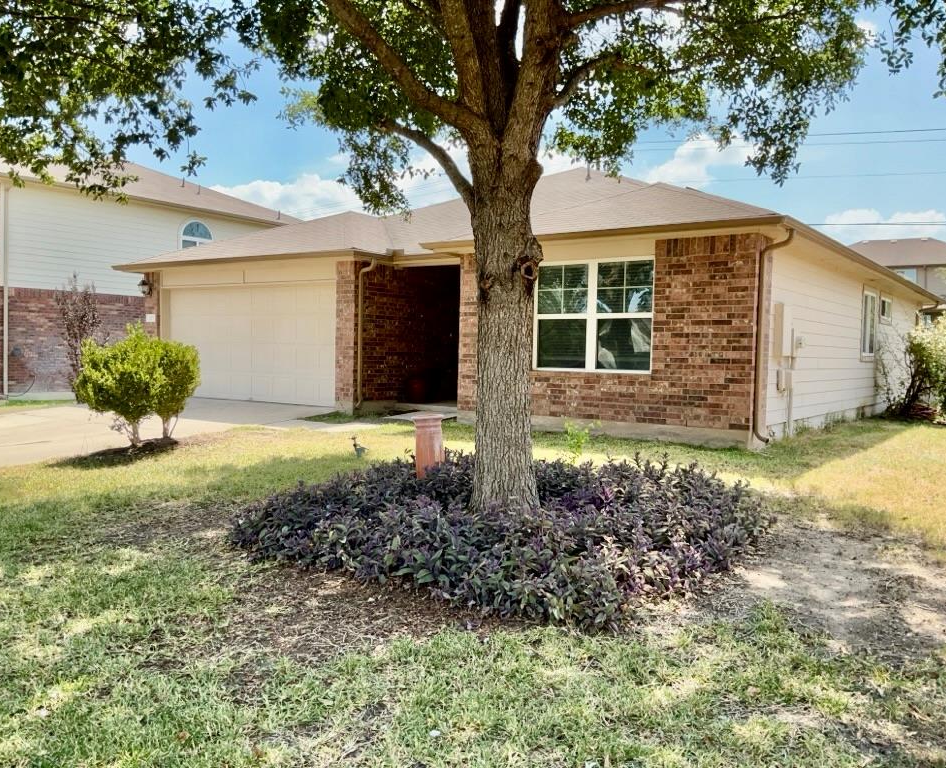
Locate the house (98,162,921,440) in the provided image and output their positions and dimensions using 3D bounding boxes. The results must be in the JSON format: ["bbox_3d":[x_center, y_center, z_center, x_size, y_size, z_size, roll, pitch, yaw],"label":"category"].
[{"bbox_3d":[2.445,-2.396,19.033,13.620,5.550,15.450,3,3,37],"label":"house"}]

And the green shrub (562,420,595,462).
[{"bbox_3d":[1.261,0.672,9.500,0.400,0.500,0.400,3,3,37],"label":"green shrub"}]

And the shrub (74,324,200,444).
[{"bbox_3d":[-4.459,-0.007,10.600,1.400,1.600,1.600,3,3,37],"label":"shrub"}]

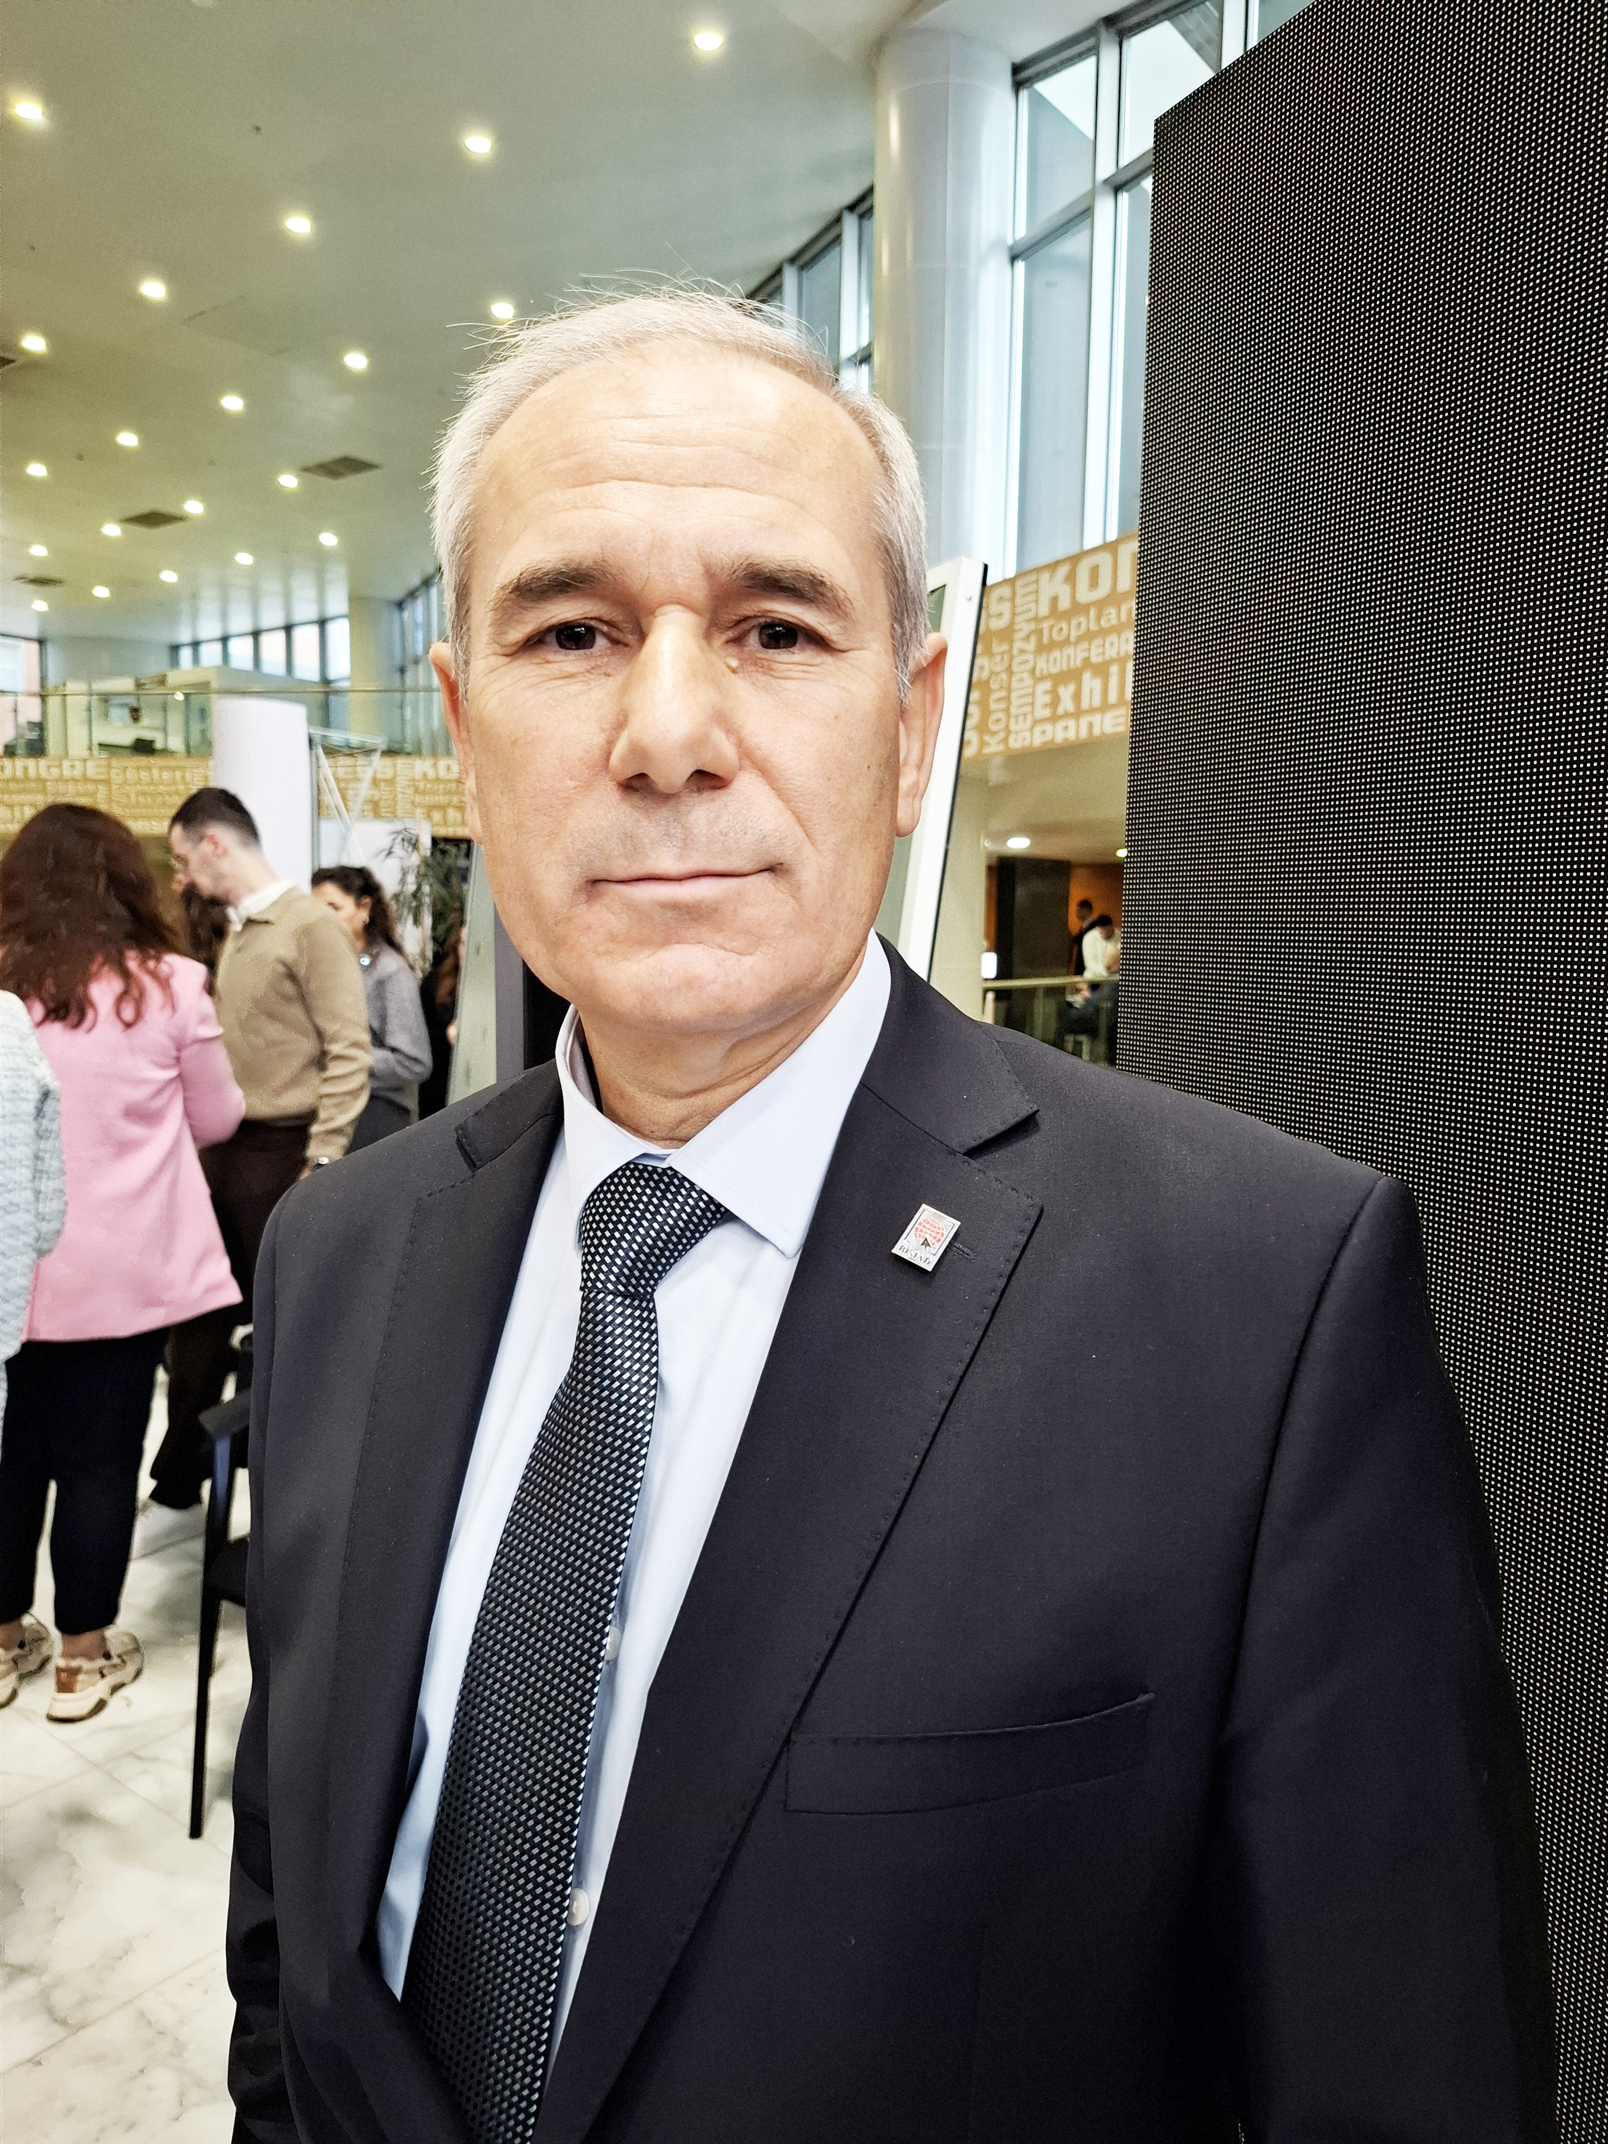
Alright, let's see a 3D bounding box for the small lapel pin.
[{"bbox_3d":[0.044,0.060,0.515,0.015,0.022,0.003,30,-16,10],"label":"small lapel pin"}]

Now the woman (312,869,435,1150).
[{"bbox_3d":[-1.345,0.157,4.435,0.360,1.598,0.460,-1,6,-17],"label":"woman"}]

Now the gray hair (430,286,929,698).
[{"bbox_3d":[-0.046,-0.204,0.542,0.182,0.172,0.187,0,6,-5],"label":"gray hair"}]

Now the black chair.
[{"bbox_3d":[-0.616,0.777,2.364,0.570,0.820,0.570,2,6,17],"label":"black chair"}]

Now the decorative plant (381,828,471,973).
[{"bbox_3d":[-1.427,-0.082,5.696,0.650,1.803,0.600,1,6,0],"label":"decorative plant"}]

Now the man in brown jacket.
[{"bbox_3d":[-1.322,0.195,3.426,0.420,1.750,0.520,-2,7,-22],"label":"man in brown jacket"}]

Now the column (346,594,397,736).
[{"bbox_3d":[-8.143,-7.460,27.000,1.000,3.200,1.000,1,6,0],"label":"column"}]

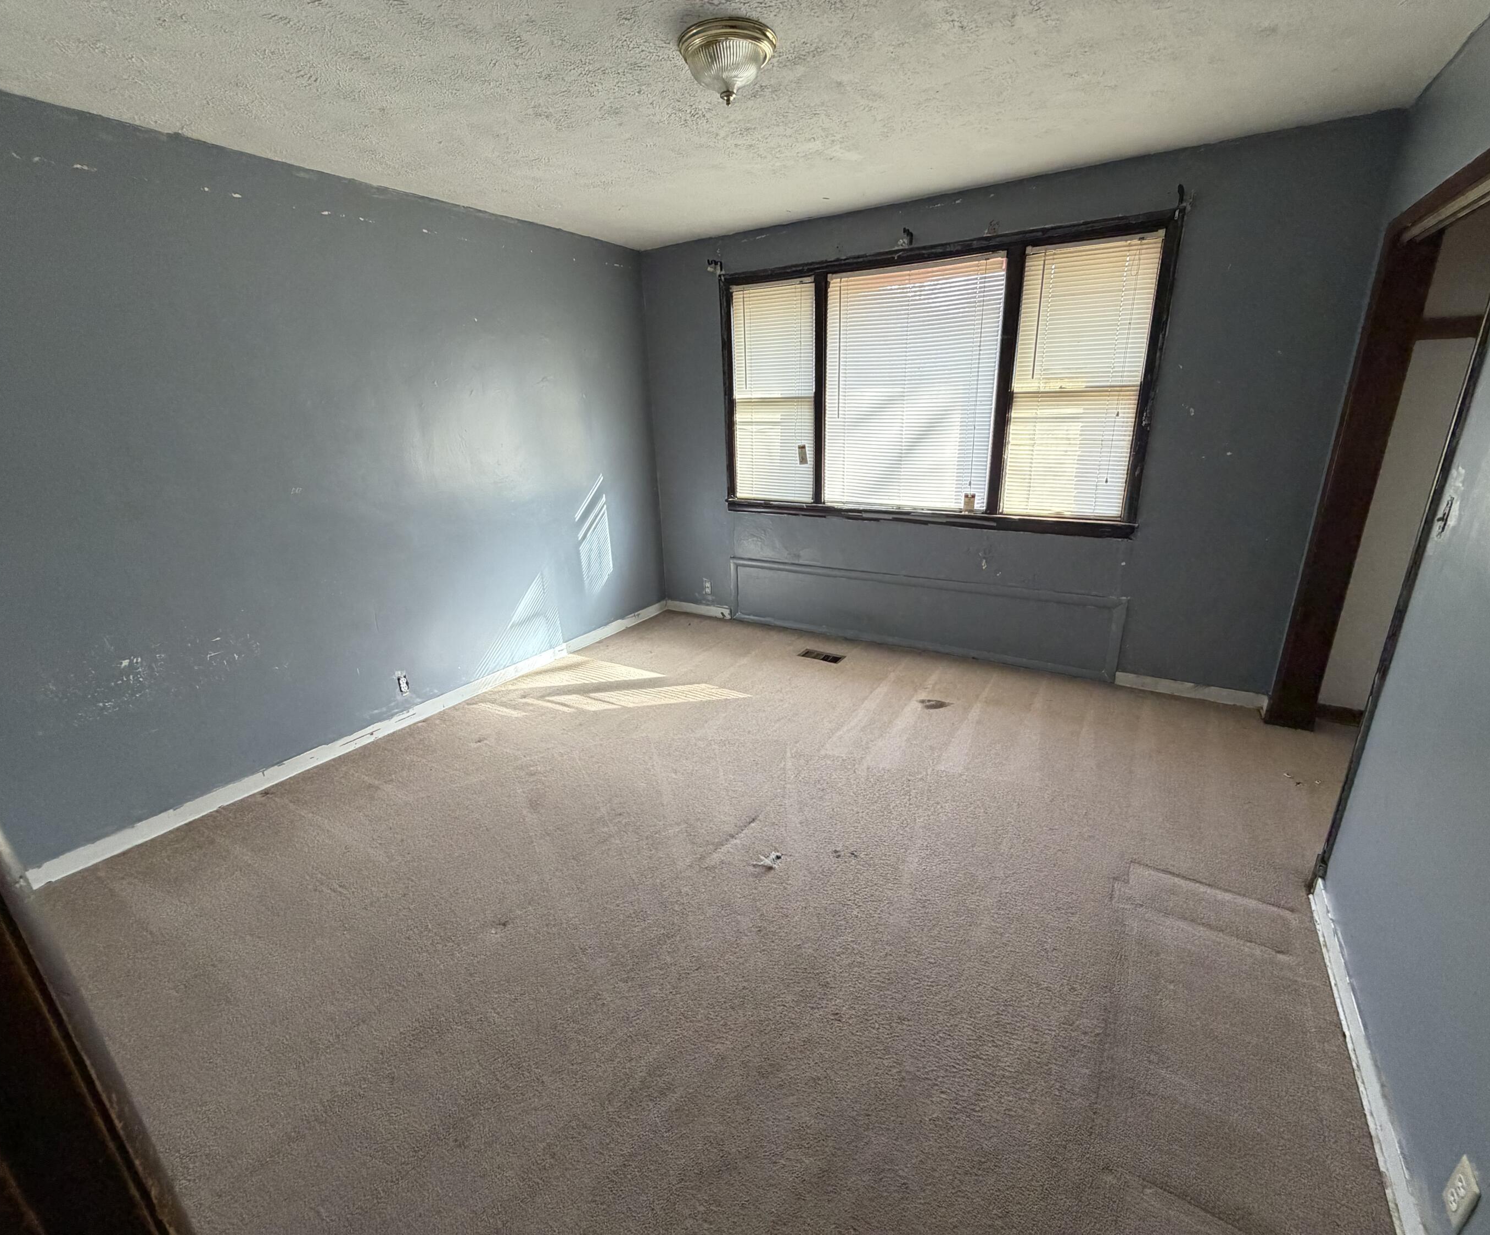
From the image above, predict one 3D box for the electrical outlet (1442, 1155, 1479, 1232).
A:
[{"bbox_3d":[1.169,0.945,1.087,0.008,0.116,0.070,9,21,30],"label":"electrical outlet"}]

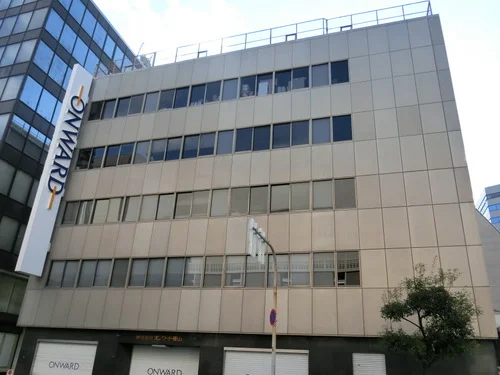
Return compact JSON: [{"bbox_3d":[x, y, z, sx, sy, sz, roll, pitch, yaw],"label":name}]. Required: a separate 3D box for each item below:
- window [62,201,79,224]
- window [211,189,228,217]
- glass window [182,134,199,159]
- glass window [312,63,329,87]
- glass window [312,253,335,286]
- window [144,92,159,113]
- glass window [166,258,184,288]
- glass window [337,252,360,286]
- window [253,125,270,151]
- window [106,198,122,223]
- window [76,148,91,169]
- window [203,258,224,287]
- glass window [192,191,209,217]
[{"bbox_3d":[-10.120,1.450,23.674,0.920,1.414,0.100,-5,-26,18],"label":"window"},{"bbox_3d":[-1.492,0.738,20.915,0.900,1.449,0.100,-5,-26,18],"label":"window"},{"bbox_3d":[-3.227,-2.208,23.108,0.927,1.442,0.100,-5,-25,18],"label":"glass window"},{"bbox_3d":[3.734,-5.978,22.255,0.888,1.426,0.100,-5,-26,18],"label":"glass window"},{"bbox_3d":[3.120,3.477,17.765,0.879,1.442,0.100,-5,-25,18],"label":"glass window"},{"bbox_3d":[-6.284,-5.449,26.898,1.012,1.573,0.100,-5,-24,17],"label":"window"},{"bbox_3d":[-3.623,4.122,20.268,0.927,1.442,0.100,-5,-25,18],"label":"glass window"},{"bbox_3d":[4.138,3.431,17.651,0.969,1.462,0.090,-5,-25,18],"label":"glass window"},{"bbox_3d":[0.606,-2.516,21.491,0.879,1.431,0.100,-5,-25,18],"label":"window"},{"bbox_3d":[-7.597,1.290,23.487,0.950,1.470,0.100,-5,-25,18],"label":"window"},{"bbox_3d":[-9.834,-1.653,24.890,0.935,1.445,0.090,-5,-25,18],"label":"window"},{"bbox_3d":[-1.800,4.032,20.107,0.950,1.470,0.100,-5,-25,18],"label":"window"},{"bbox_3d":[-2.451,0.837,21.153,0.952,1.428,0.090,-5,-25,18],"label":"glass window"}]

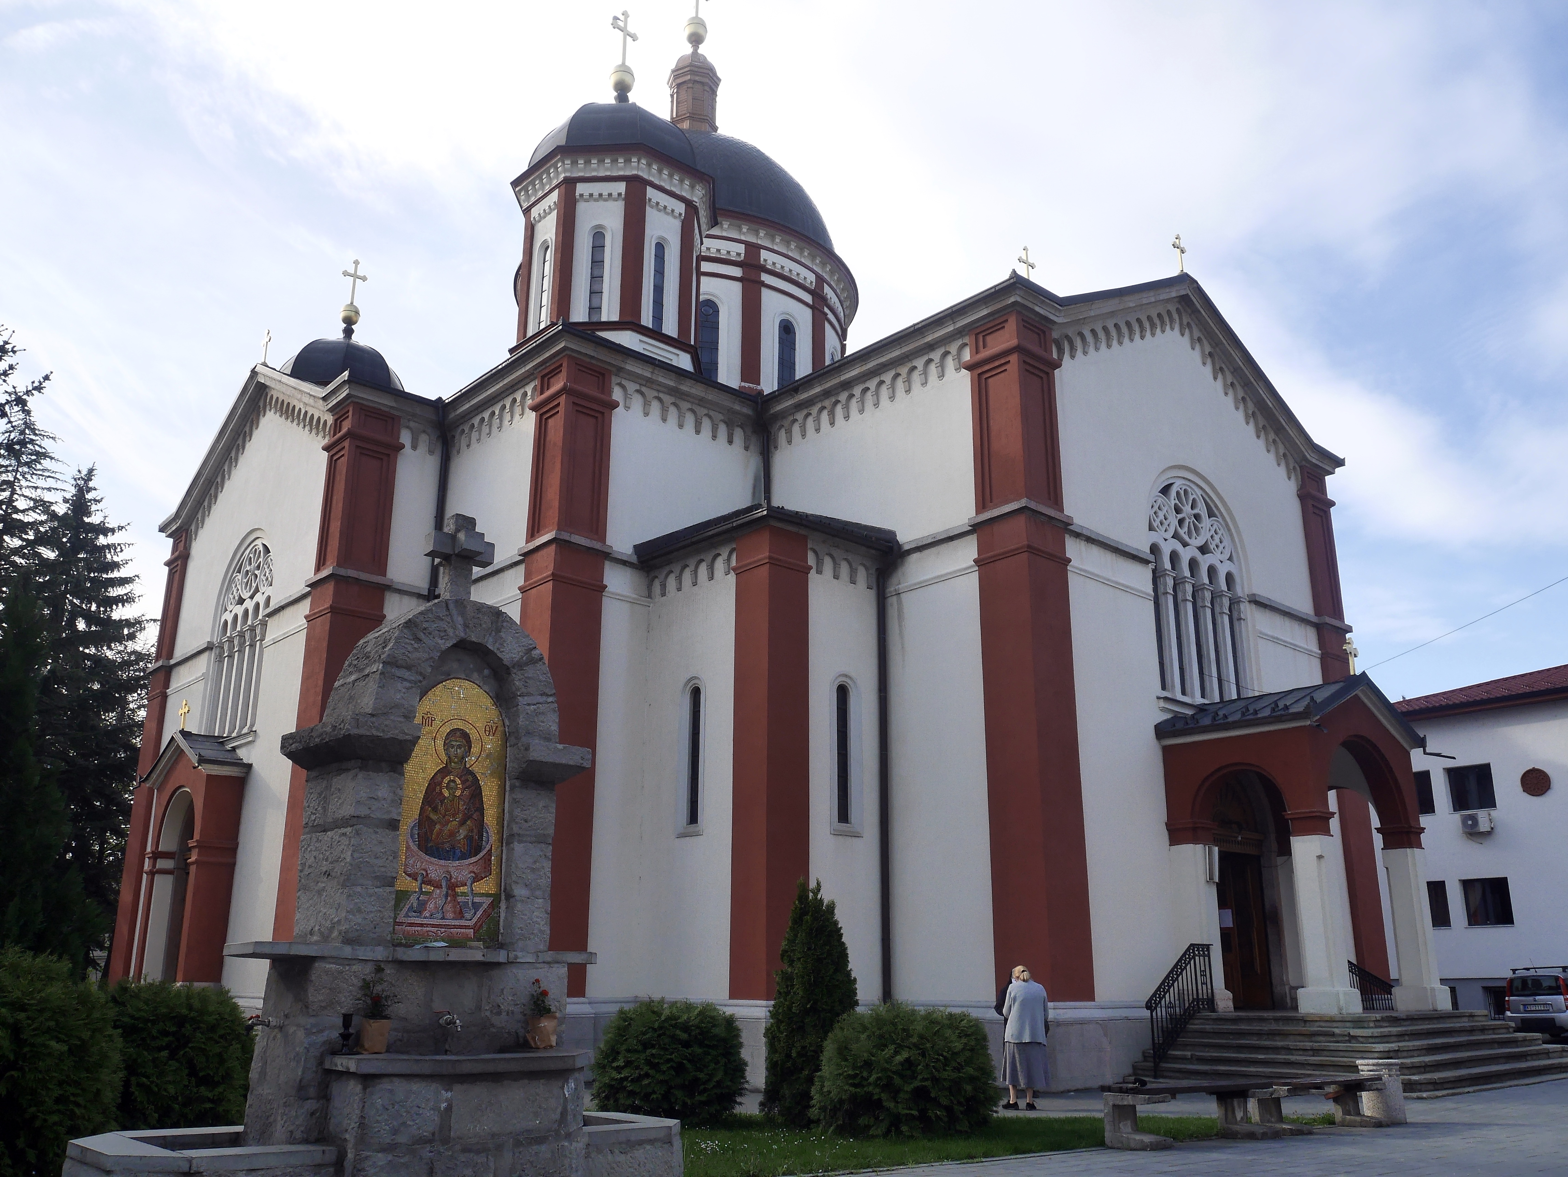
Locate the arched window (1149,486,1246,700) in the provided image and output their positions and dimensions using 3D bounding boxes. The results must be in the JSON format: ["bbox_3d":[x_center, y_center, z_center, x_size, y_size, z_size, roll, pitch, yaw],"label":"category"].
[{"bbox_3d":[7.373,0.098,22.757,3.300,4.200,0.400,15,-22,-40],"label":"arched window"}]

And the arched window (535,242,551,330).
[{"bbox_3d":[-4.517,-5.584,23.919,0.200,1.960,0.270,15,-22,-40],"label":"arched window"}]

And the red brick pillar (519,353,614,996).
[{"bbox_3d":[-3.686,1.198,20.778,1.000,10.428,1.000,15,-23,-39],"label":"red brick pillar"}]

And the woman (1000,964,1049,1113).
[{"bbox_3d":[2.824,5.291,15.017,0.530,1.584,0.360,3,-17,-8],"label":"woman"}]

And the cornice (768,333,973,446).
[{"bbox_3d":[1.316,-3.413,22.530,0.250,0.650,5.050,15,-22,-40],"label":"cornice"}]

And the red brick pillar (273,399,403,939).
[{"bbox_3d":[-7.758,1.716,22.133,1.093,10.241,1.093,15,-22,-40],"label":"red brick pillar"}]

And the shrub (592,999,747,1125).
[{"bbox_3d":[-1.257,5.173,13.945,1.700,1.236,1.700,2,-17,-5],"label":"shrub"}]

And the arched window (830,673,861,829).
[{"bbox_3d":[0.926,2.552,19.491,0.649,2.418,0.220,15,-22,-40],"label":"arched window"}]

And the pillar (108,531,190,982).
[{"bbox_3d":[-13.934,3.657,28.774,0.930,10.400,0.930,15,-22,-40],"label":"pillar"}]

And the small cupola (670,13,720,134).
[{"bbox_3d":[-2.649,-15.461,38.434,1.586,4.582,1.586,15,-22,-40],"label":"small cupola"}]

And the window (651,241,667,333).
[{"bbox_3d":[-2.407,-5.693,24.408,0.290,2.080,0.160,15,-23,-39],"label":"window"}]

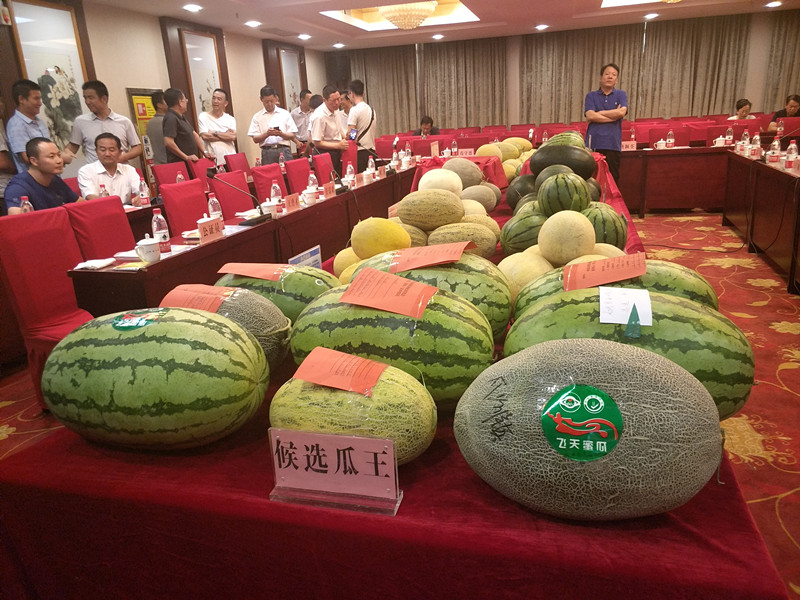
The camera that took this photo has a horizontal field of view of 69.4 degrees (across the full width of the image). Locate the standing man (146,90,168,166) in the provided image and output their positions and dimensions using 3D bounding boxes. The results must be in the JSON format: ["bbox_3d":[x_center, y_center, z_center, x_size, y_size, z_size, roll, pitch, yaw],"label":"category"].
[{"bbox_3d":[-2.503,-1.410,6.344,0.300,1.680,0.500,-16,21,-35],"label":"standing man"}]

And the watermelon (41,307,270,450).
[{"bbox_3d":[-0.427,0.138,1.015,0.410,0.252,0.242,0,18,11],"label":"watermelon"}]

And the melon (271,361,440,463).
[{"bbox_3d":[-0.075,0.184,0.927,0.272,0.181,0.181,0,18,9],"label":"melon"}]

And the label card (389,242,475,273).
[{"bbox_3d":[0.063,-0.092,1.208,0.152,0.025,0.105,-8,35,0],"label":"label card"}]

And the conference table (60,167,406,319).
[{"bbox_3d":[-0.489,-0.458,4.444,0.380,0.750,4.500,3,19,18],"label":"conference table"}]

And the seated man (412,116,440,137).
[{"bbox_3d":[0.473,-2.442,9.746,0.500,1.240,0.700,2,19,15],"label":"seated man"}]

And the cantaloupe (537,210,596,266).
[{"bbox_3d":[0.465,-0.172,1.615,0.158,0.158,0.158,2,18,18],"label":"cantaloupe"}]

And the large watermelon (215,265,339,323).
[{"bbox_3d":[-0.303,0.019,1.423,0.368,0.222,0.213,-2,17,5],"label":"large watermelon"}]

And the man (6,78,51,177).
[{"bbox_3d":[-2.811,-0.874,4.702,0.300,1.710,0.470,-4,18,-2],"label":"man"}]

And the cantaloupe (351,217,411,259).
[{"bbox_3d":[-0.058,-0.193,1.810,0.188,0.137,0.140,-1,18,6],"label":"cantaloupe"}]

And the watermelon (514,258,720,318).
[{"bbox_3d":[0.464,0.033,1.245,0.437,0.250,0.250,-4,18,-1],"label":"watermelon"}]

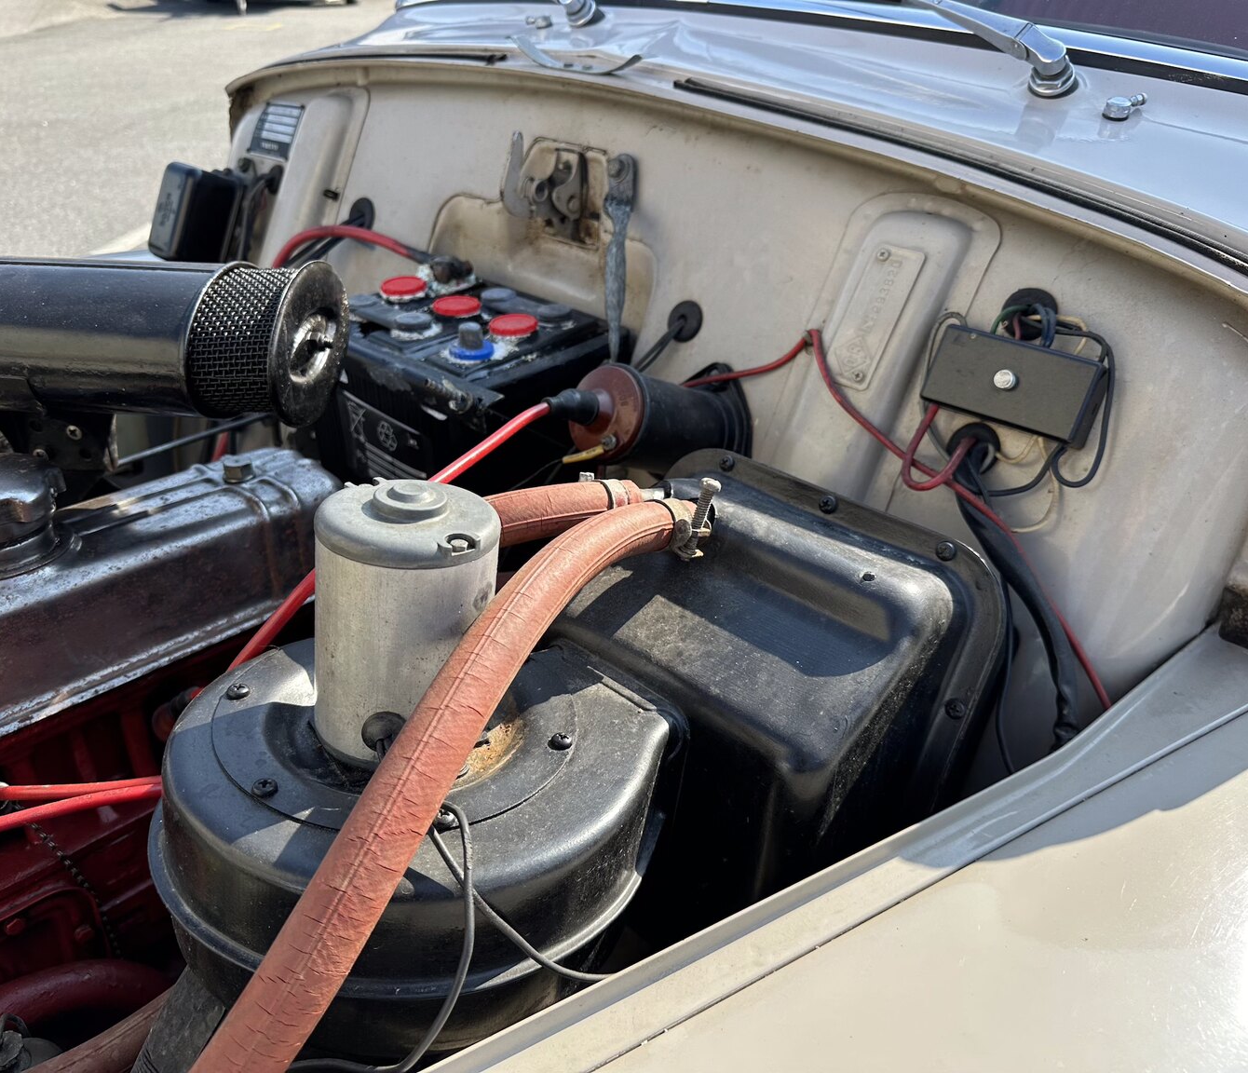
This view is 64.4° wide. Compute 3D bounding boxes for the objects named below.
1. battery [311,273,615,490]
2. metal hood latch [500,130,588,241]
[{"bbox_3d":[-0.135,-0.106,0.847,0.210,0.200,0.170,25,39,32],"label":"battery"},{"bbox_3d":[-0.063,-0.289,0.815,0.080,0.085,0.040,25,33,32],"label":"metal hood latch"}]

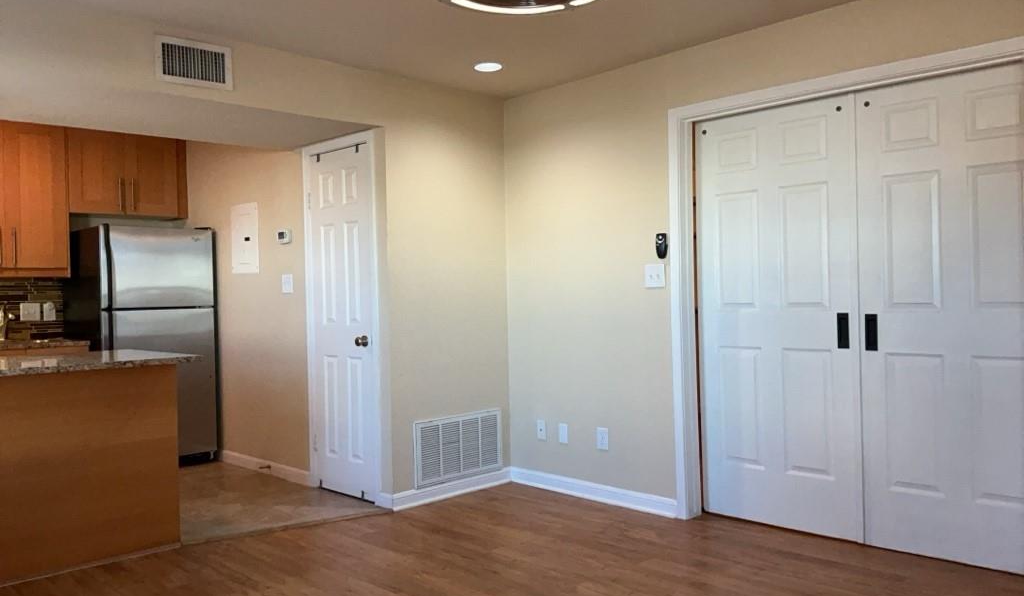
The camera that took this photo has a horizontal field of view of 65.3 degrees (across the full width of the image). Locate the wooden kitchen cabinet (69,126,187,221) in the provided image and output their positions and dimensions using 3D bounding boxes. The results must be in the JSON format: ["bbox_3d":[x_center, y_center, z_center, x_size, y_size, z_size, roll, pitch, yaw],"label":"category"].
[{"bbox_3d":[-2.975,-0.915,6.100,0.855,0.593,0.332,-2,1,-44],"label":"wooden kitchen cabinet"}]

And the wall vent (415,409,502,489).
[{"bbox_3d":[-0.298,0.883,4.733,0.672,0.370,0.020,-2,1,-44],"label":"wall vent"}]

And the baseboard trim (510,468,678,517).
[{"bbox_3d":[0.417,1.101,4.578,0.016,0.089,1.236,-2,1,-44],"label":"baseboard trim"}]

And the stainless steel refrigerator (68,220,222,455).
[{"bbox_3d":[-2.655,0.357,5.769,0.764,1.685,0.805,-2,1,-44],"label":"stainless steel refrigerator"}]

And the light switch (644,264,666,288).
[{"bbox_3d":[0.750,-0.114,4.194,0.010,0.116,0.124,-2,1,-44],"label":"light switch"}]

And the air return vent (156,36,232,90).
[{"bbox_3d":[-1.438,-1.068,3.641,0.355,0.203,0.020,-2,1,-44],"label":"air return vent"}]

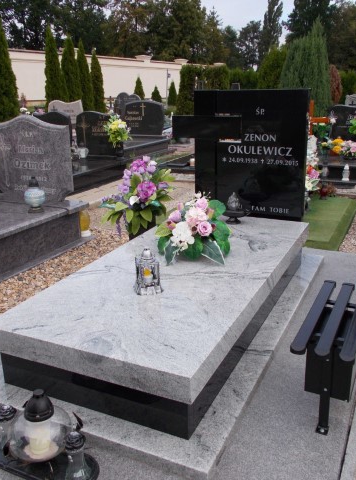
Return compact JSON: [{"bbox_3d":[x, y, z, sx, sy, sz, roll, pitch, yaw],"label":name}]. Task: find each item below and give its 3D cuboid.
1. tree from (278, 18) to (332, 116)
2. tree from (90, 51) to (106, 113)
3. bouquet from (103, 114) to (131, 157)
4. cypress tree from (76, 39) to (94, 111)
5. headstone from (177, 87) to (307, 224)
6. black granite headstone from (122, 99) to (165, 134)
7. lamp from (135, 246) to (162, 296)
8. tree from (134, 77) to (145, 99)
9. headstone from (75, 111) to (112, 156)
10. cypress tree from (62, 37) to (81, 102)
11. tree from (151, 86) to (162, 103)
[{"bbox_3d":[3.563,-4.493,13.316,1.500,3.009,1.500,7,20,25],"label":"tree"},{"bbox_3d":[-4.159,-8.188,24.990,0.765,3.213,0.765,7,20,25],"label":"tree"},{"bbox_3d":[-1.078,-1.835,8.421,0.470,0.747,0.420,7,20,25],"label":"bouquet"},{"bbox_3d":[-4.671,-8.257,24.276,0.836,3.774,0.836,7,20,25],"label":"cypress tree"},{"bbox_3d":[0.460,-0.651,3.690,1.030,0.940,0.133,7,20,25],"label":"headstone"},{"bbox_3d":[-0.824,-2.937,11.626,1.000,0.819,0.100,8,20,27],"label":"black granite headstone"},{"bbox_3d":[-0.146,0.152,2.431,0.128,0.233,0.128,7,20,25],"label":"lamp"},{"bbox_3d":[-2.156,-8.320,26.773,0.650,1.490,0.650,-2,18,1],"label":"tree"},{"bbox_3d":[-1.249,-1.683,7.648,0.836,0.694,0.122,7,20,25],"label":"headstone"},{"bbox_3d":[-4.395,-6.748,20.244,0.880,3.371,0.880,7,20,25],"label":"cypress tree"},{"bbox_3d":[-1.323,-8.861,29.580,0.734,1.326,0.734,-1,18,0],"label":"tree"}]

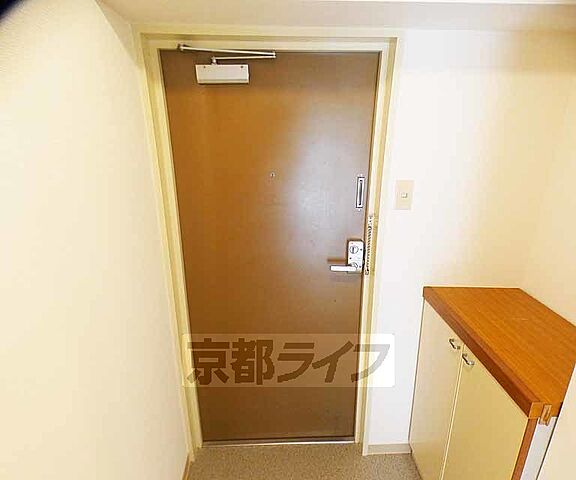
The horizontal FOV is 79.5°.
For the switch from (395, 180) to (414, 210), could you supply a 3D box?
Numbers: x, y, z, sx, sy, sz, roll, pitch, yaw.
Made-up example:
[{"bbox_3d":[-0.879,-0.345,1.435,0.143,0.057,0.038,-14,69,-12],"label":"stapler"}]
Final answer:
[{"bbox_3d":[0.472,-0.181,1.404,0.070,0.120,0.012,-1,18,-1],"label":"switch"}]

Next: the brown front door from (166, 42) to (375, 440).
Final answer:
[{"bbox_3d":[-0.057,0.191,1.642,0.838,1.930,0.043,-1,18,-2],"label":"brown front door"}]

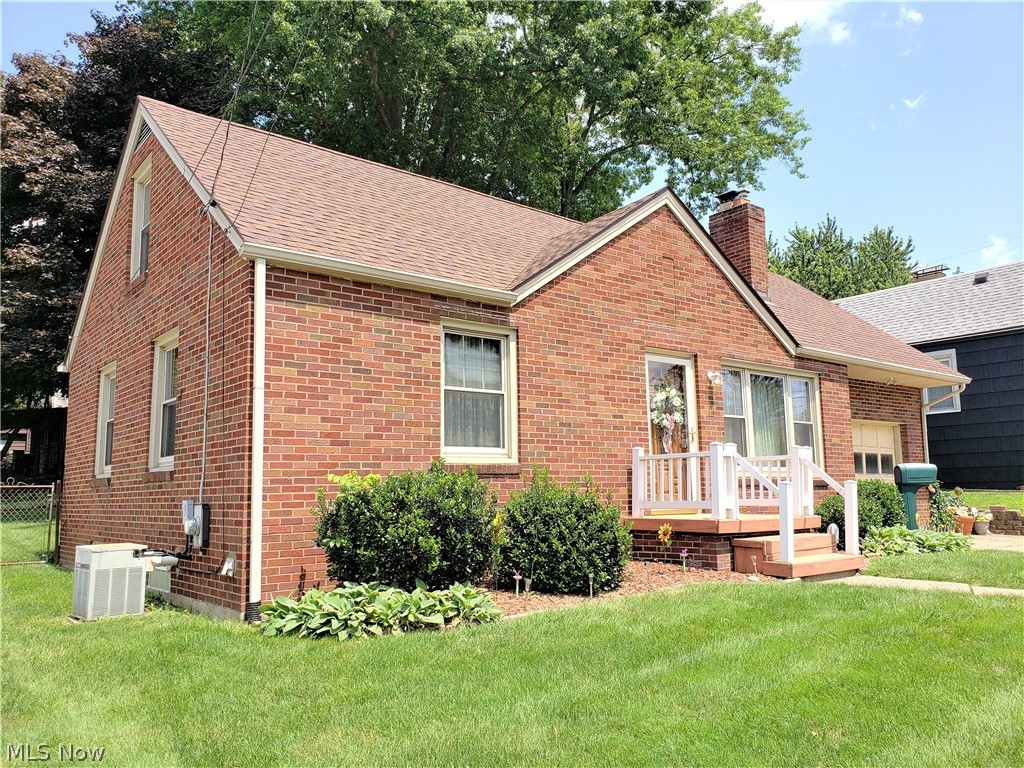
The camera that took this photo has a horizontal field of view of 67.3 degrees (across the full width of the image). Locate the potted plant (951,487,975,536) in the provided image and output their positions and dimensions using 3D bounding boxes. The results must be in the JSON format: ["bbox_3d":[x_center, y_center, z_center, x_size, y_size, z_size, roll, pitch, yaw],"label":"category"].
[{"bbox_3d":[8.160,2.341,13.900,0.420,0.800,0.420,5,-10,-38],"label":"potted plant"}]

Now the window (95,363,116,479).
[{"bbox_3d":[-5.355,0.495,10.193,0.120,1.480,0.920,5,-10,-40],"label":"window"}]

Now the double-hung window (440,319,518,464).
[{"bbox_3d":[-0.340,0.090,8.009,0.980,1.480,0.110,5,-10,-38],"label":"double-hung window"}]

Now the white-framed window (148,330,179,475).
[{"bbox_3d":[-3.720,0.194,8.346,0.140,1.480,0.980,5,-10,-39],"label":"white-framed window"}]

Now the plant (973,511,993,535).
[{"bbox_3d":[8.968,2.655,14.690,0.330,0.460,0.330,5,-10,-39],"label":"plant"}]

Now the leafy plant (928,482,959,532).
[{"bbox_3d":[8.303,2.386,14.800,0.450,1.000,0.400,5,-10,-38],"label":"leafy plant"}]

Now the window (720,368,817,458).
[{"bbox_3d":[3.858,0.514,11.306,2.480,1.580,0.120,5,-10,-38],"label":"window"}]

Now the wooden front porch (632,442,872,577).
[{"bbox_3d":[2.737,1.435,9.004,2.080,1.380,2.000,5,-10,-39],"label":"wooden front porch"}]

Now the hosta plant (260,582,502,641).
[{"bbox_3d":[-0.949,1.697,5.943,1.650,0.320,0.880,5,-10,-39],"label":"hosta plant"}]

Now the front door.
[{"bbox_3d":[2.043,0.624,9.857,0.950,2.060,0.090,5,-10,-38],"label":"front door"}]

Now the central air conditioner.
[{"bbox_3d":[-3.782,1.853,7.238,0.480,0.610,0.480,6,-10,-41],"label":"central air conditioner"}]

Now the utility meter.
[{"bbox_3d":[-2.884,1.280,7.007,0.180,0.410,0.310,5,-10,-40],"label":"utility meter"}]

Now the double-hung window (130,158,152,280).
[{"bbox_3d":[-4.626,-2.040,9.707,0.140,1.440,0.960,5,-10,-39],"label":"double-hung window"}]

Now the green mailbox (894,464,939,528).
[{"bbox_3d":[6.041,1.802,11.500,0.490,1.260,0.230,-2,-8,5],"label":"green mailbox"}]

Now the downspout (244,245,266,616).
[{"bbox_3d":[-2.119,0.413,6.346,0.090,2.980,0.085,5,-10,-39],"label":"downspout"}]

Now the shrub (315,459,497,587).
[{"bbox_3d":[-0.871,1.285,6.527,1.600,1.220,1.200,5,-10,-39],"label":"shrub"}]

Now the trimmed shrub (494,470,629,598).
[{"bbox_3d":[0.524,1.397,7.675,1.360,1.140,1.200,5,-10,-39],"label":"trimmed shrub"}]

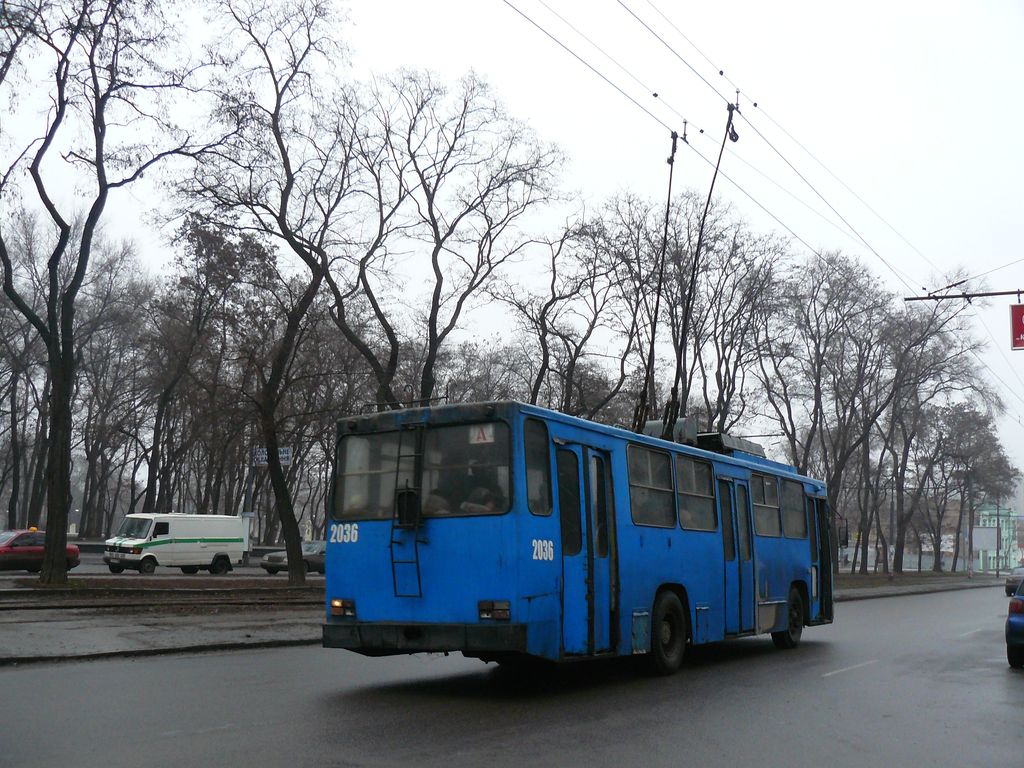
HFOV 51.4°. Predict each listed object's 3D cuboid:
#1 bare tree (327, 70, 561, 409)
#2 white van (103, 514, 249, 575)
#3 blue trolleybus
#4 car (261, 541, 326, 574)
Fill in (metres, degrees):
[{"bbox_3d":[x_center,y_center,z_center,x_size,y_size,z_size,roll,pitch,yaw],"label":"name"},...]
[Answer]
[{"bbox_3d":[-2.600,-2.200,42.600,8.900,20.000,8.000,0,-10,0],"label":"bare tree"},{"bbox_3d":[-13.200,6.430,42.200,1.980,2.360,5.400,-7,-12,36],"label":"white van"},{"bbox_3d":[1.978,2.484,15.992,2.540,3.200,11.350,-6,-12,31],"label":"blue trolleybus"},{"bbox_3d":[-8.420,7.500,45.800,1.760,1.430,4.600,-7,-12,36],"label":"car"}]

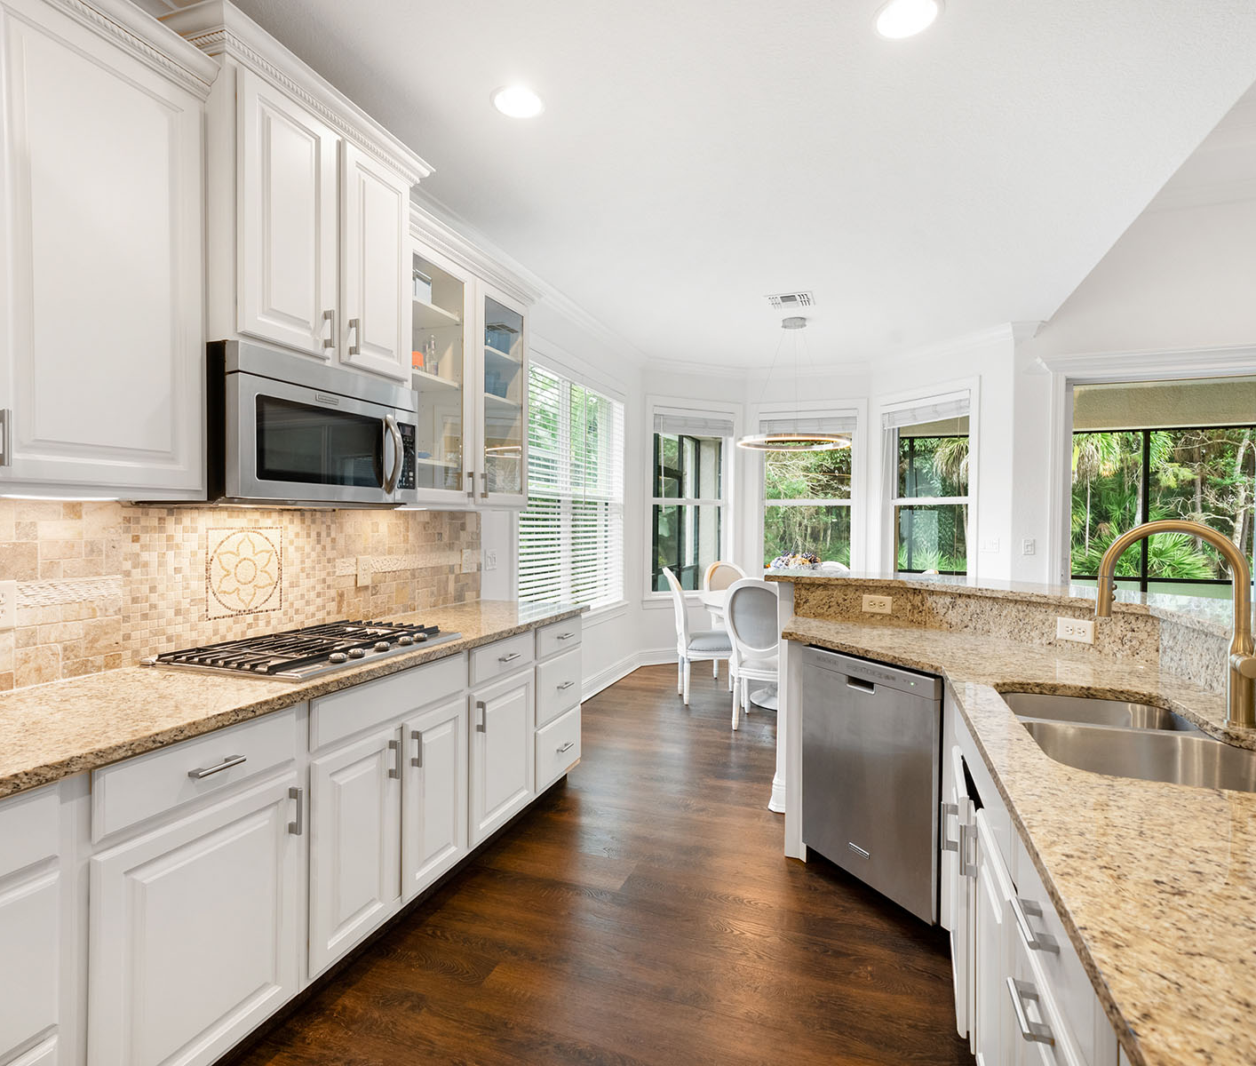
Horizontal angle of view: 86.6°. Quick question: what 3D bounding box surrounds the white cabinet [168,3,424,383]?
[{"bbox_3d":[-1.094,-0.946,2.186,0.460,0.830,0.840,1,1,20],"label":"white cabinet"}]

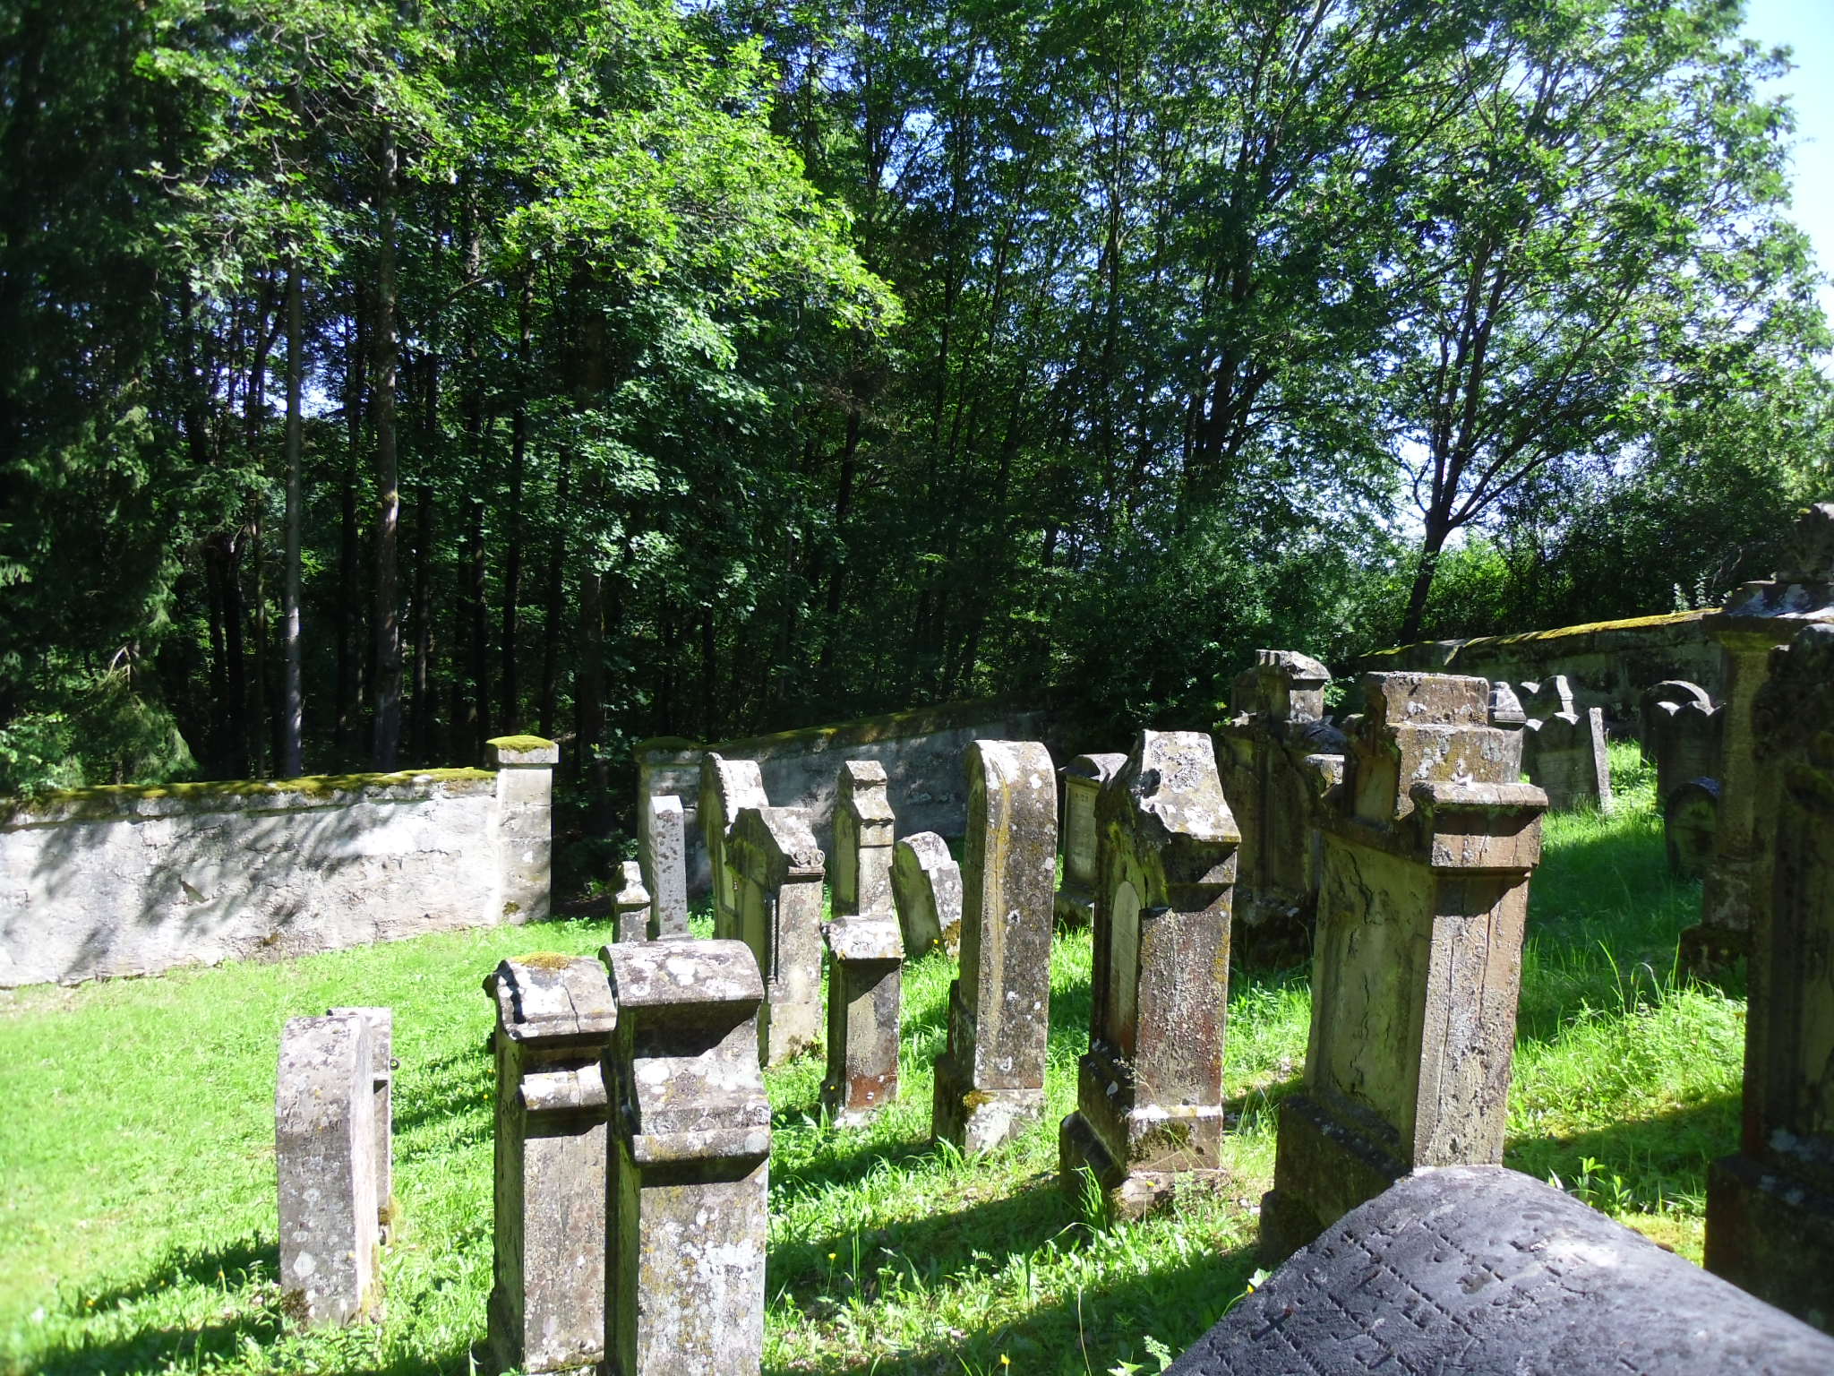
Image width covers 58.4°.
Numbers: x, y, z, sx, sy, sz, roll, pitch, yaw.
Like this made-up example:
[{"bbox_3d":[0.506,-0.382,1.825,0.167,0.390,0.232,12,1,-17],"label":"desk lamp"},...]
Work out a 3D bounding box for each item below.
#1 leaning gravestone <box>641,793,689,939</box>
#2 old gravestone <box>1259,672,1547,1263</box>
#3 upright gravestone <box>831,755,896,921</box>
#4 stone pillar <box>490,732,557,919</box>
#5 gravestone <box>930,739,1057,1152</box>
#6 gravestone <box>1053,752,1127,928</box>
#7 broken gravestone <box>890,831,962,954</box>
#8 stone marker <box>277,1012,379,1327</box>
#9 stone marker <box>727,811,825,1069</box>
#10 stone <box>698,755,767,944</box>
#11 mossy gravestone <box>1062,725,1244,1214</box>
[{"bbox_3d":[-1.922,1.402,12.700,0.260,1.130,0.460,-3,9,-17],"label":"leaning gravestone"},{"bbox_3d":[1.165,0.787,4.000,0.310,1.620,0.660,0,8,-15],"label":"old gravestone"},{"bbox_3d":[-0.329,1.133,10.496,0.270,1.336,0.550,0,6,-17],"label":"upright gravestone"},{"bbox_3d":[-3.937,1.411,16.500,0.610,1.850,0.580,-1,9,-25],"label":"stone pillar"},{"bbox_3d":[0.273,0.873,5.867,0.270,1.372,0.580,1,6,-10],"label":"gravestone"},{"bbox_3d":[1.287,1.081,11.800,0.320,1.180,0.620,-2,9,-29],"label":"gravestone"},{"bbox_3d":[0.082,1.358,11.000,0.200,0.830,0.500,-13,13,-22],"label":"broken gravestone"},{"bbox_3d":[-1.884,1.498,5.318,0.250,0.890,0.540,1,6,-13],"label":"stone marker"},{"bbox_3d":[-0.687,1.182,7.950,0.260,1.170,0.640,-1,9,-26],"label":"stone marker"},{"bbox_3d":[-1.068,1.138,9.714,0.260,1.522,0.650,-4,7,-19],"label":"stone"},{"bbox_3d":[0.667,0.790,4.867,0.310,1.332,0.580,0,6,-10],"label":"mossy gravestone"}]

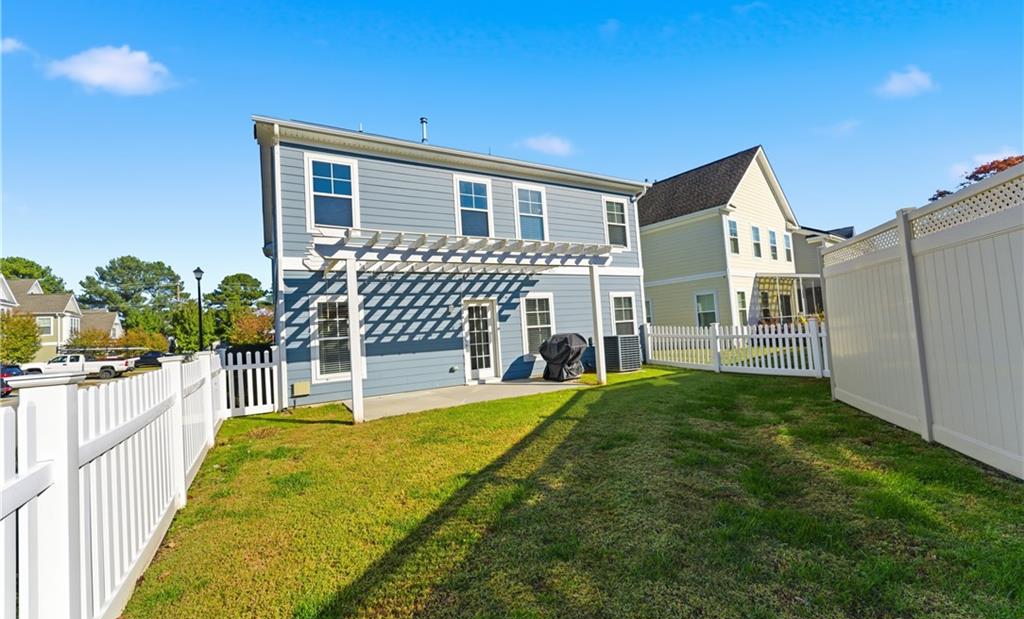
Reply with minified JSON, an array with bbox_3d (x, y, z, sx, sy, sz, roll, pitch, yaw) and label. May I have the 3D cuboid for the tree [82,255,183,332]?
[{"bbox_3d":[-71.655,-0.240,74.578,13.500,19.530,13.500,-1,-3,-44],"label":"tree"}]

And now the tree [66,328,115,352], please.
[{"bbox_3d":[-42.105,4.074,39.906,3.600,4.340,3.600,-6,-3,43],"label":"tree"}]

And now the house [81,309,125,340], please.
[{"bbox_3d":[-64.356,4.375,61.993,9.500,8.400,10.000,-2,-3,-29],"label":"house"}]

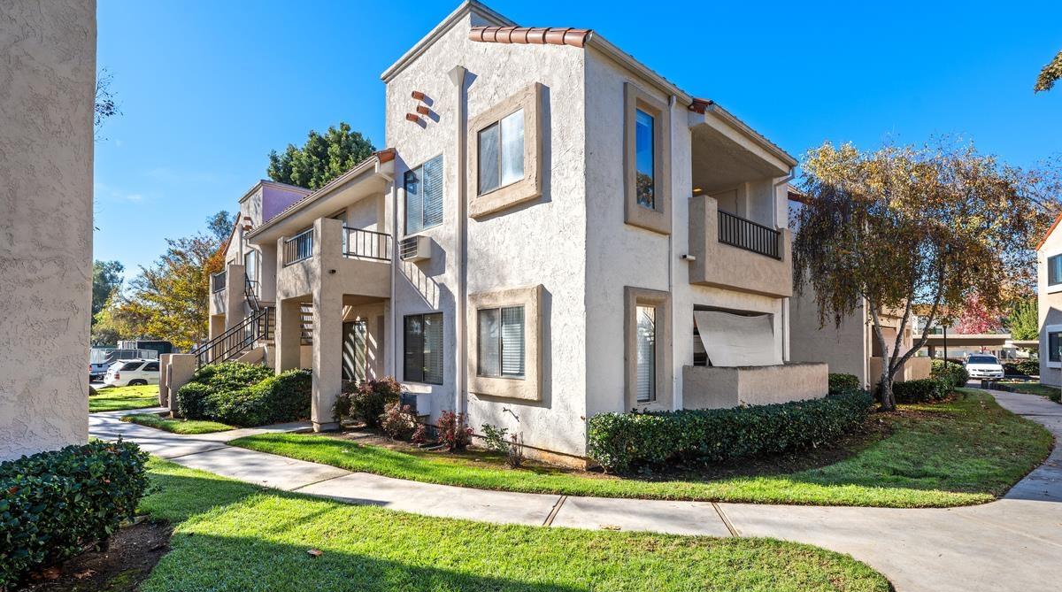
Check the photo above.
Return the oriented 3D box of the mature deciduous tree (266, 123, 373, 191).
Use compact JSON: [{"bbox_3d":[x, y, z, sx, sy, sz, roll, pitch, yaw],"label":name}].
[{"bbox_3d":[-10.200,-2.404,25.306,7.800,13.600,7.800,0,-5,0],"label":"mature deciduous tree"}]

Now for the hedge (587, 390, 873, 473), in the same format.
[{"bbox_3d":[3.620,1.878,7.465,6.500,0.720,0.950,4,-6,-37],"label":"hedge"}]

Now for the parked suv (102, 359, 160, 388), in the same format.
[{"bbox_3d":[-19.700,4.174,25.333,1.920,1.770,4.750,-4,-7,40],"label":"parked suv"}]

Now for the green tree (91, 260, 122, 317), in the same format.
[{"bbox_3d":[-39.900,1.556,43.028,6.500,10.000,6.500,0,-5,0],"label":"green tree"}]

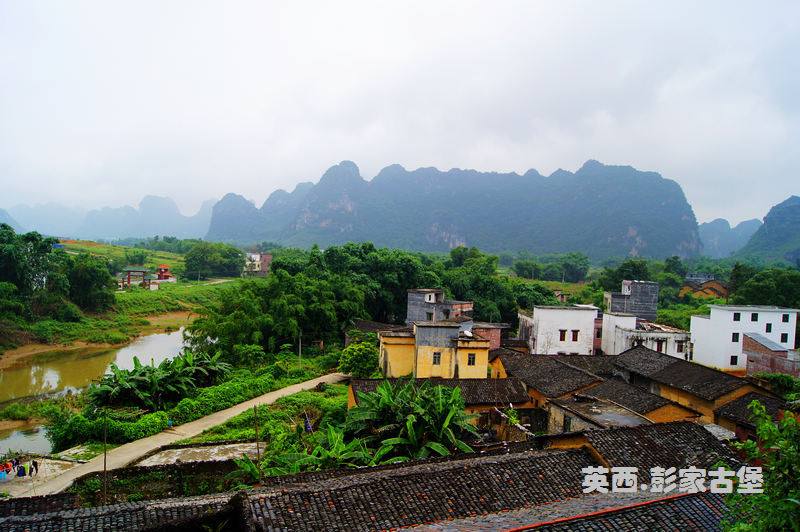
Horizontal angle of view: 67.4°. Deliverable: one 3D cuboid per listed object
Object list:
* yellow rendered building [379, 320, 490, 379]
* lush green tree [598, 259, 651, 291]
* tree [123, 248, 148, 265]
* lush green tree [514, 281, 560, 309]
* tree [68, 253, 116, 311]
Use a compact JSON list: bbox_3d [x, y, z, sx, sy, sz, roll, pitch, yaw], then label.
[{"bbox_3d":[4.310,10.966,76.000,13.300,7.400,8.500,2,4,6],"label":"yellow rendered building"},{"bbox_3d":[61.789,3.165,165.000,13.500,11.000,12.000,2,4,0],"label":"lush green tree"},{"bbox_3d":[-90.104,-1.539,205.000,7.500,8.800,7.500,2,4,0],"label":"tree"},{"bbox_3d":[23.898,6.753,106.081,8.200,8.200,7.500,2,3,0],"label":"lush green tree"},{"bbox_3d":[-64.627,3.205,125.998,10.000,11.850,9.000,2,3,0],"label":"tree"}]

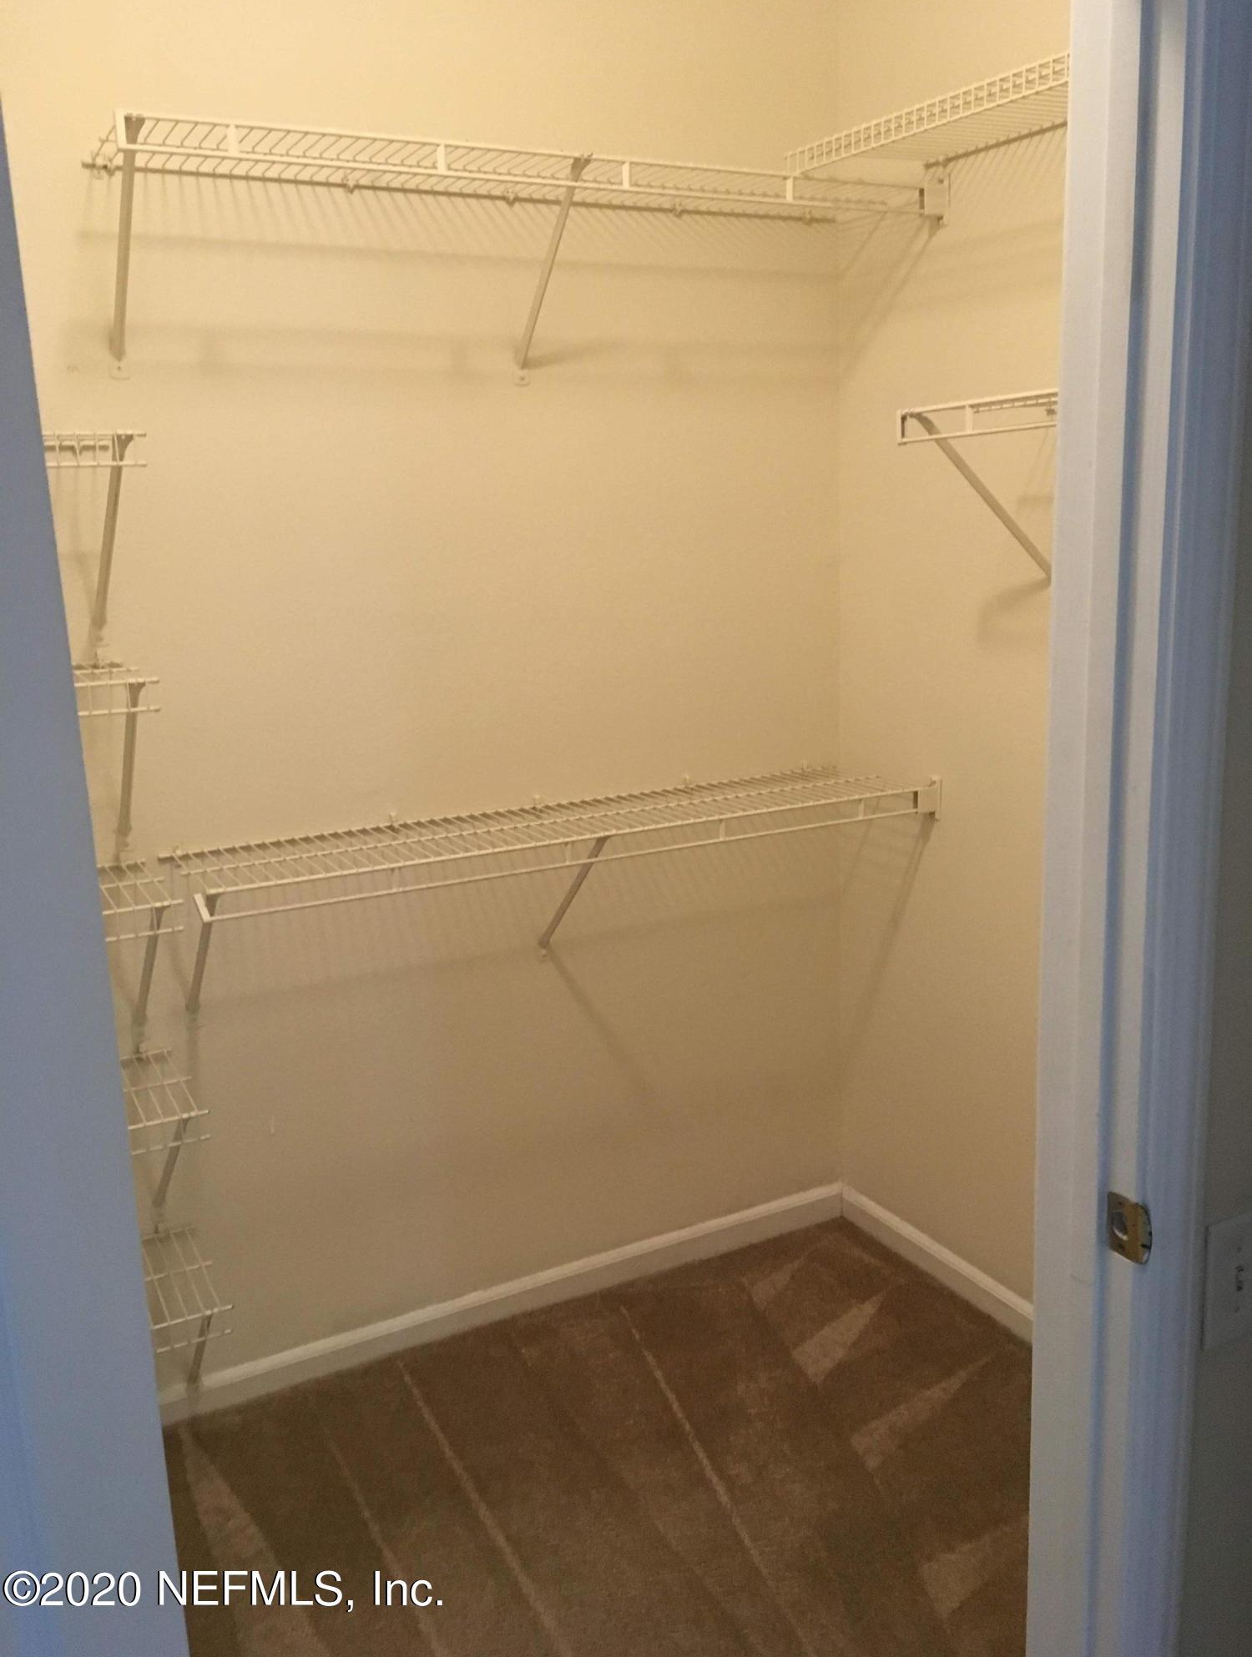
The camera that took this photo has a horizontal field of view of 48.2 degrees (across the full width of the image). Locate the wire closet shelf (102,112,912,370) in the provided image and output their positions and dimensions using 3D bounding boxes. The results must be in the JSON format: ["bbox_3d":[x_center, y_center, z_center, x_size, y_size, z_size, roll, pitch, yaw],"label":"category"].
[{"bbox_3d":[-0.129,-0.920,2.313,1.374,0.308,0.312,-8,13,-26],"label":"wire closet shelf"}]

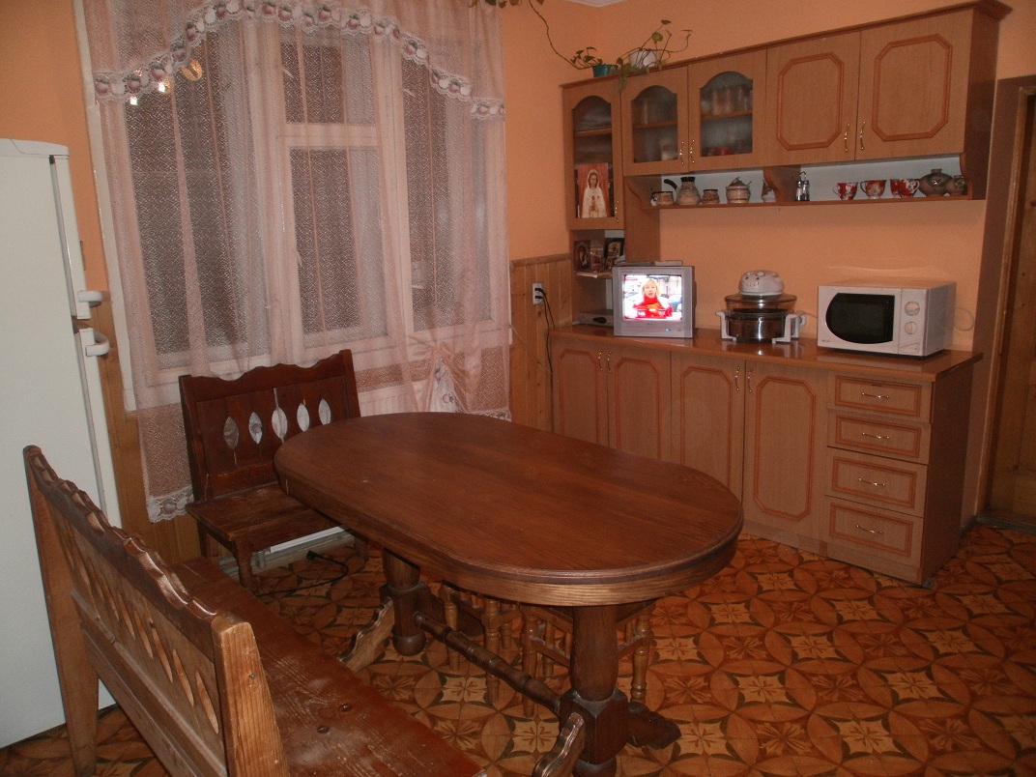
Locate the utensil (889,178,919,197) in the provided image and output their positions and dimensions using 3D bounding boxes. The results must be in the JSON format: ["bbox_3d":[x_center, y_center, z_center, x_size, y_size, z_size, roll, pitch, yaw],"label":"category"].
[{"bbox_3d":[1.591,-0.820,3.192,0.088,0.075,0.110,-15,18,-41],"label":"utensil"}]

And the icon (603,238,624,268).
[{"bbox_3d":[0.542,-0.766,4.423,0.030,0.169,0.145,-15,18,-41],"label":"icon"}]

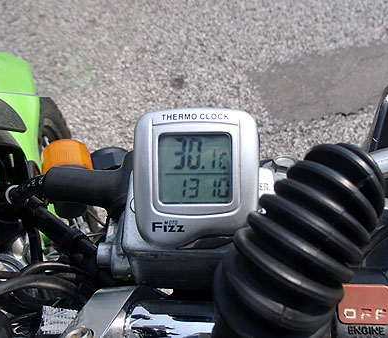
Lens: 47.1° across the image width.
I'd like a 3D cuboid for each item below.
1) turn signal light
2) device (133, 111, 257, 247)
[{"bbox_3d":[-0.152,0.008,0.535,0.060,0.056,0.070,-8,52,-6],"label":"turn signal light"},{"bbox_3d":[0.001,0.004,0.179,0.049,0.018,0.054,0,77,0],"label":"device"}]

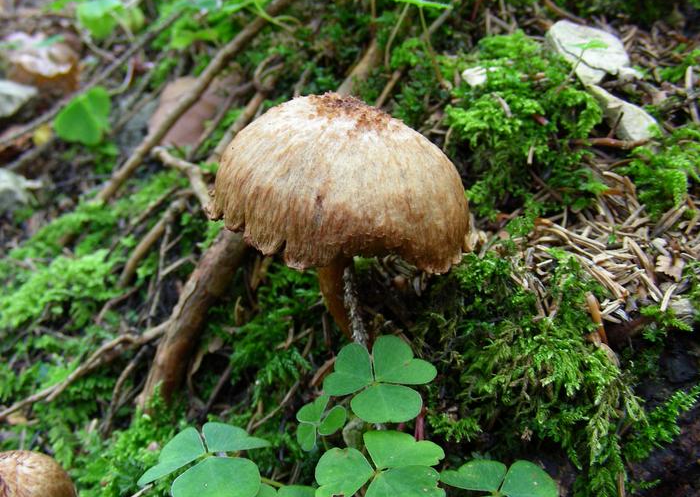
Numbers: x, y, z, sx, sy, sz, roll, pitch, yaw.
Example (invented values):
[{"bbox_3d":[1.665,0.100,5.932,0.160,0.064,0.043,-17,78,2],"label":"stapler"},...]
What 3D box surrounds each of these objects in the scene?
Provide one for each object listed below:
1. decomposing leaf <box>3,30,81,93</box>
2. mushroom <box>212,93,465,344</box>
[{"bbox_3d":[-0.200,-0.120,0.500,0.050,0.024,0.040,0,34,0],"label":"decomposing leaf"},{"bbox_3d":[-0.003,-0.006,0.226,0.074,0.079,0.071,3,22,0],"label":"mushroom"}]

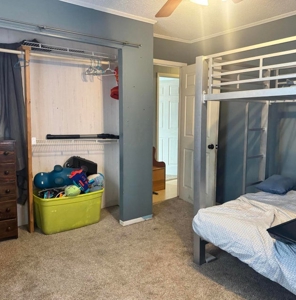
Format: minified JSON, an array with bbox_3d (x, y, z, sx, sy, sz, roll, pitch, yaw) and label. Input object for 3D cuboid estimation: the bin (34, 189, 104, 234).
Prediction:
[{"bbox_3d":[-0.944,0.687,3.283,0.750,0.395,0.475,-4,8,-37],"label":"bin"}]

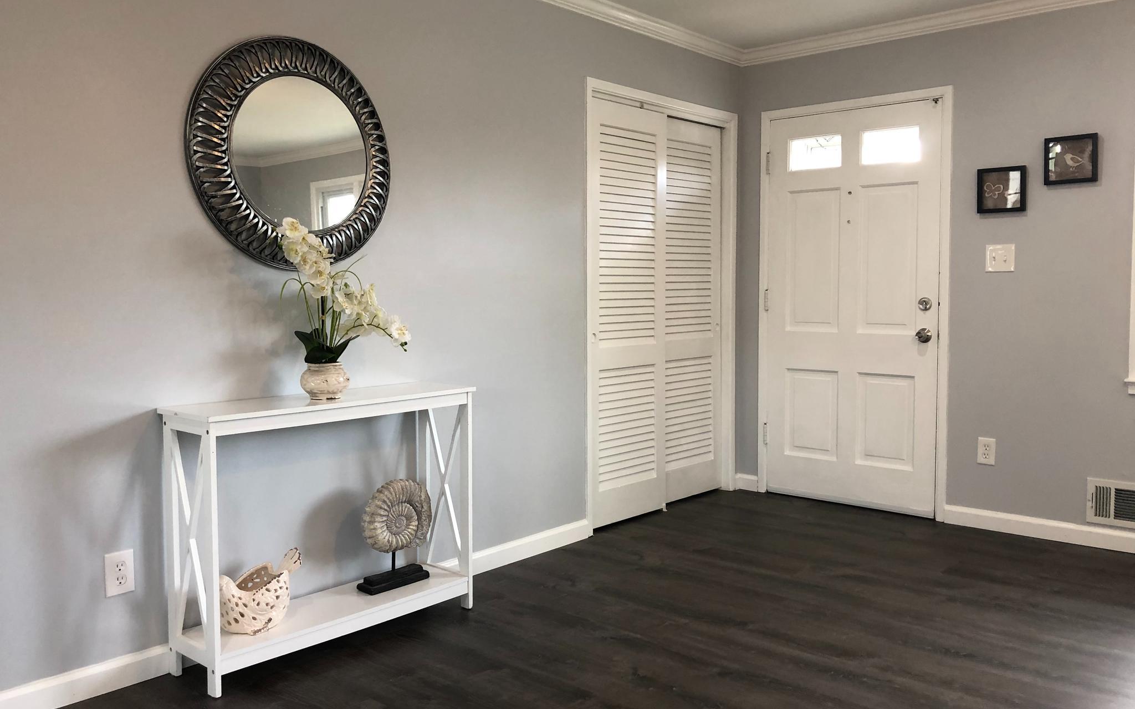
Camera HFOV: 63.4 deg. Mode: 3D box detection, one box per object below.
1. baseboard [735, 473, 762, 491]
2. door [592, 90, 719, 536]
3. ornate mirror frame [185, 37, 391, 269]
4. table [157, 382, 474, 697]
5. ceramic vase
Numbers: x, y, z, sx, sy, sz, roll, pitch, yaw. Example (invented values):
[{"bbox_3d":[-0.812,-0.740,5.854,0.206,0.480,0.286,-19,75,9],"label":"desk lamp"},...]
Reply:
[{"bbox_3d":[1.030,0.728,5.227,0.118,0.085,0.018,4,6,42],"label":"baseboard"},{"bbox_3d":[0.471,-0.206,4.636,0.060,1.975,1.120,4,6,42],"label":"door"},{"bbox_3d":[-0.884,-0.643,3.008,0.040,0.740,0.745,4,6,42],"label":"ornate mirror frame"},{"bbox_3d":[-0.765,0.537,3.021,0.302,0.800,0.997,4,6,42],"label":"table"},{"bbox_3d":[-0.781,0.087,2.956,0.160,0.116,0.160,0,4,0],"label":"ceramic vase"}]

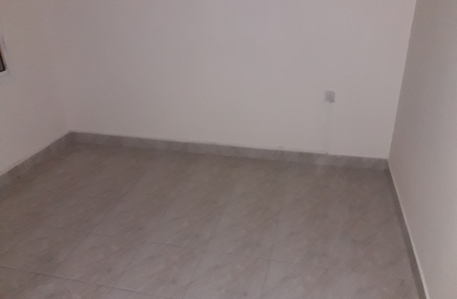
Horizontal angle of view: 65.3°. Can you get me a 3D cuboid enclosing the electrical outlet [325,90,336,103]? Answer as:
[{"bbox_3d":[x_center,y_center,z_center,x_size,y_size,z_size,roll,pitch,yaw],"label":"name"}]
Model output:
[{"bbox_3d":[0.855,-0.444,2.990,0.085,0.090,0.015,5,24,13],"label":"electrical outlet"}]

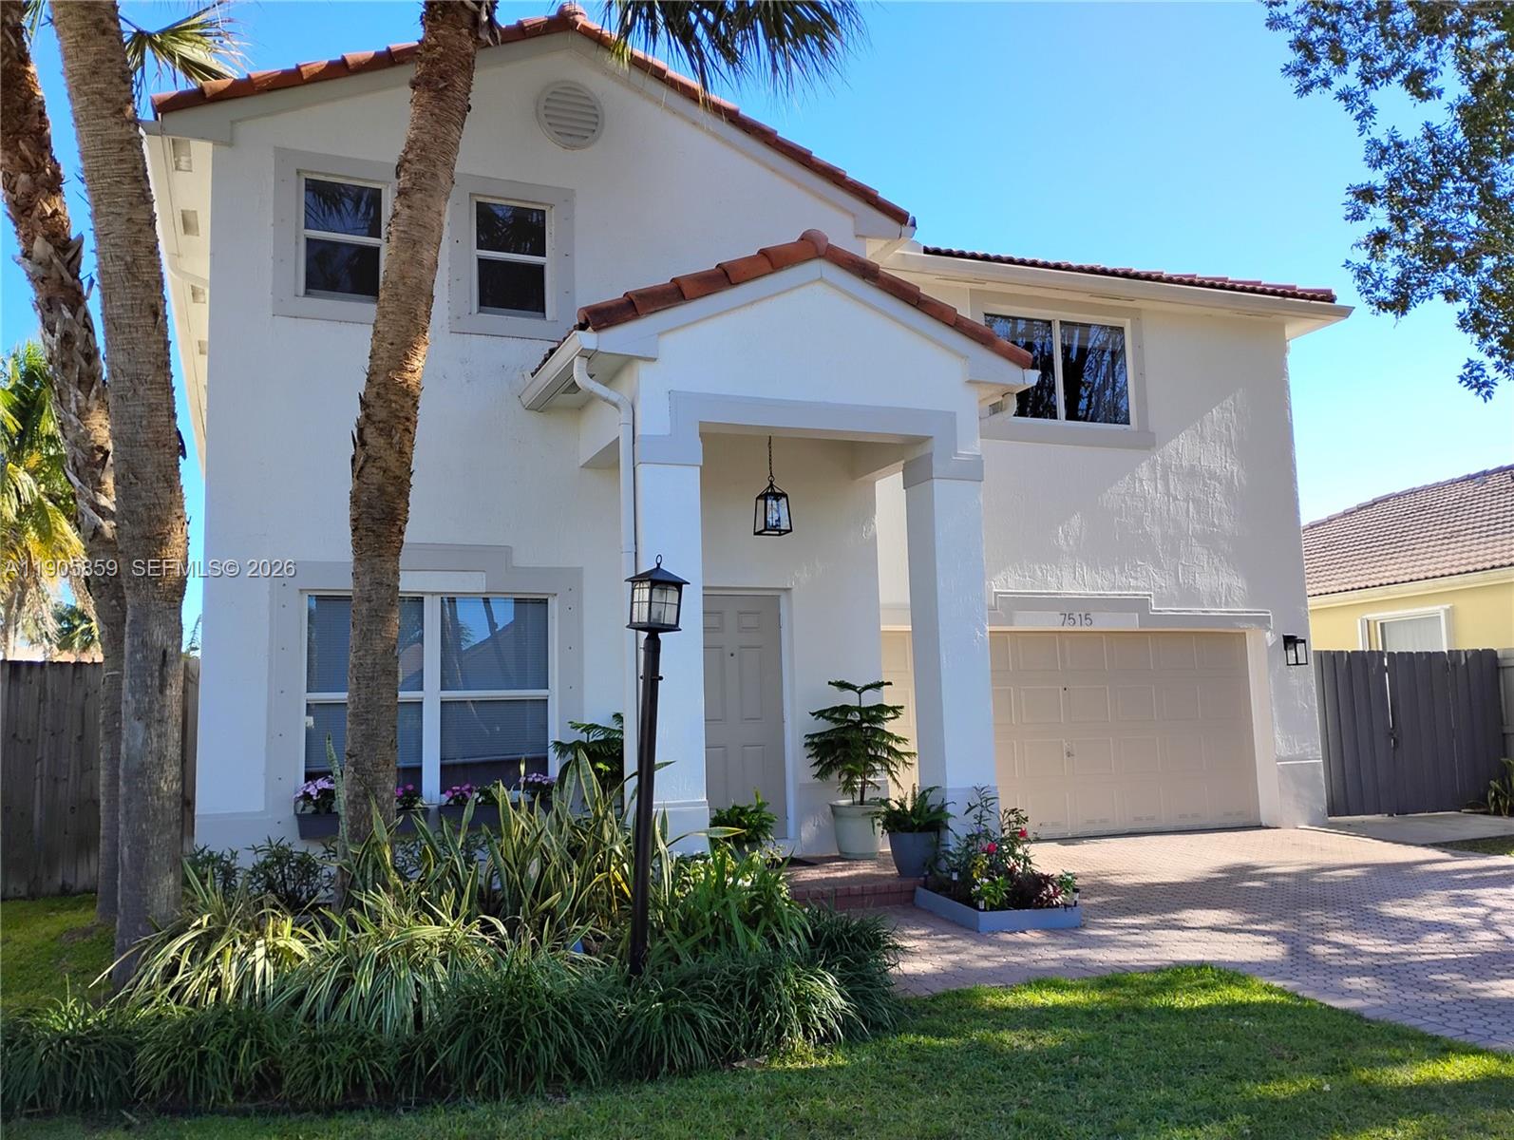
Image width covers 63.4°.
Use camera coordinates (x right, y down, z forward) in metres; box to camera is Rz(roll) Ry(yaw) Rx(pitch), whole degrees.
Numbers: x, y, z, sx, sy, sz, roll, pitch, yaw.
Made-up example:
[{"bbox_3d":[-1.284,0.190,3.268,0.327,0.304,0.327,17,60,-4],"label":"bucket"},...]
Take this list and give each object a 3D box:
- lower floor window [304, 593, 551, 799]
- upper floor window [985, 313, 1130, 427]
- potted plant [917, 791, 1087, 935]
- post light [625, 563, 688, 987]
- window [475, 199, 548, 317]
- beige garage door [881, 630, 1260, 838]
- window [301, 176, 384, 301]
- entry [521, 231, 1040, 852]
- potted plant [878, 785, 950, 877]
[{"bbox_3d":[-2.420,0.944,9.125,1.831,1.566,0.120,1,-7,-23],"label":"lower floor window"},{"bbox_3d":[3.175,-2.117,12.857,1.865,1.180,0.120,1,-7,-23],"label":"upper floor window"},{"bbox_3d":[1.566,1.864,8.144,0.740,0.850,1.100,0,-7,-11],"label":"potted plant"},{"bbox_3d":[-0.557,0.994,6.195,0.230,2.165,0.230,8,-10,-33],"label":"post light"},{"bbox_3d":[-1.938,-2.481,9.754,0.621,0.944,0.120,1,-7,-23],"label":"window"},{"bbox_3d":[3.238,1.711,12.679,4.860,2.130,0.100,1,-7,-23],"label":"beige garage door"},{"bbox_3d":[-3.126,-2.493,9.259,0.641,0.953,0.120,1,-7,-23],"label":"window"},{"bbox_3d":[0.212,-0.025,9.352,3.640,4.700,1.780,1,-7,-23],"label":"entry"},{"bbox_3d":[1.155,1.896,8.950,0.500,0.630,0.480,-2,-6,0],"label":"potted plant"}]

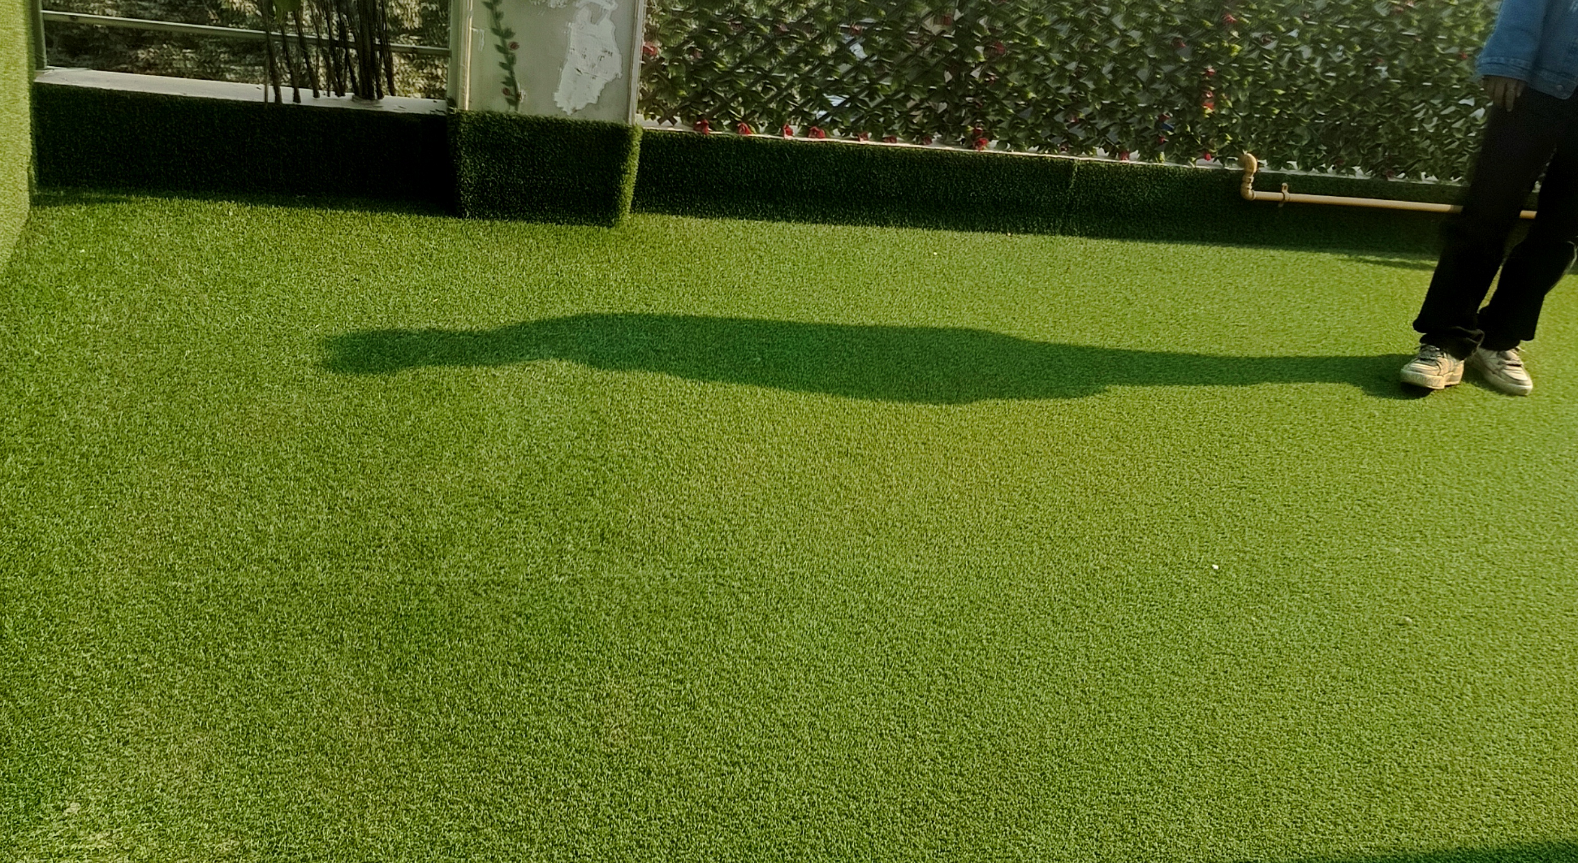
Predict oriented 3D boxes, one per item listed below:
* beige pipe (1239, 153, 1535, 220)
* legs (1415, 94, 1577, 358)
[{"bbox_3d":[2.041,-0.807,4.912,1.212,0.137,0.096,1,27,-16],"label":"beige pipe"},{"bbox_3d":[1.909,-0.531,3.835,0.410,0.790,0.300,21,28,23],"label":"legs"}]

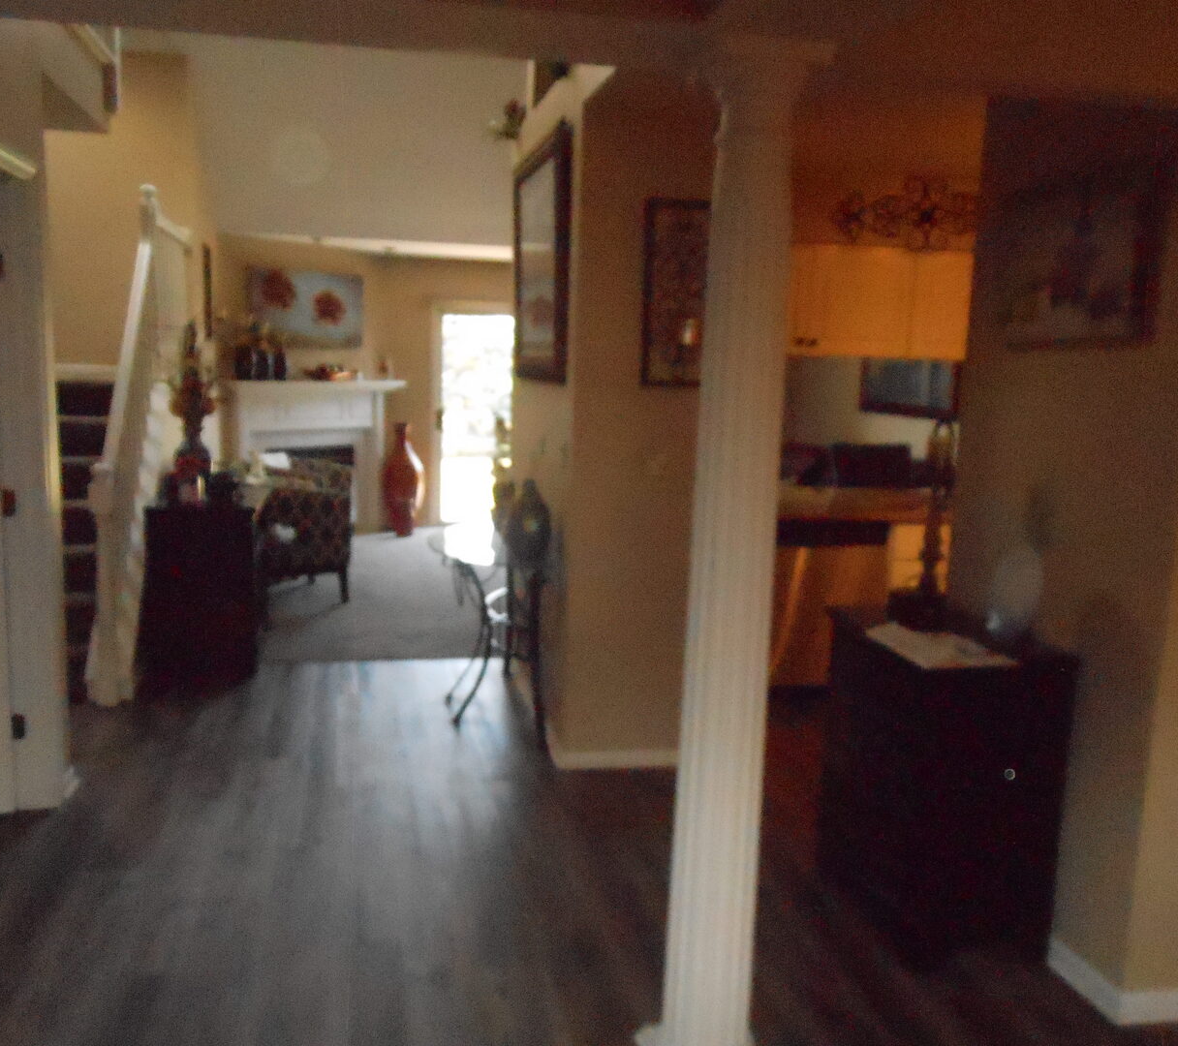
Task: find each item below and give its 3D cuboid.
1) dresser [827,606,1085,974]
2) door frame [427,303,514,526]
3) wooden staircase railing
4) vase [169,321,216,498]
[{"bbox_3d":[1.000,0.742,3.394,0.430,0.840,0.660,0,8,-11],"label":"dresser"},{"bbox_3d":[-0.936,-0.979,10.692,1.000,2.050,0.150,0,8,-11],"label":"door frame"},{"bbox_3d":[-2.267,-0.534,6.067,0.180,2.380,2.400,0,8,-11],"label":"wooden staircase railing"},{"bbox_3d":[-1.937,-0.549,5.686,0.230,0.870,0.230,0,8,-11],"label":"vase"}]

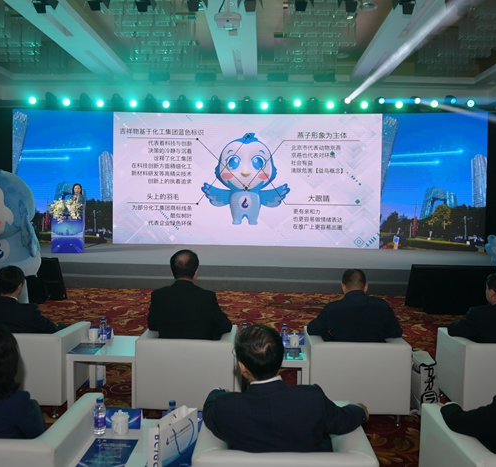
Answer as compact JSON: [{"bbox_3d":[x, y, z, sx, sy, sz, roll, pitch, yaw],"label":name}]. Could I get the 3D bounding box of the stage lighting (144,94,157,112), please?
[{"bbox_3d":[-2.989,-4.008,14.307,0.360,0.550,0.360,1,3,2],"label":"stage lighting"}]

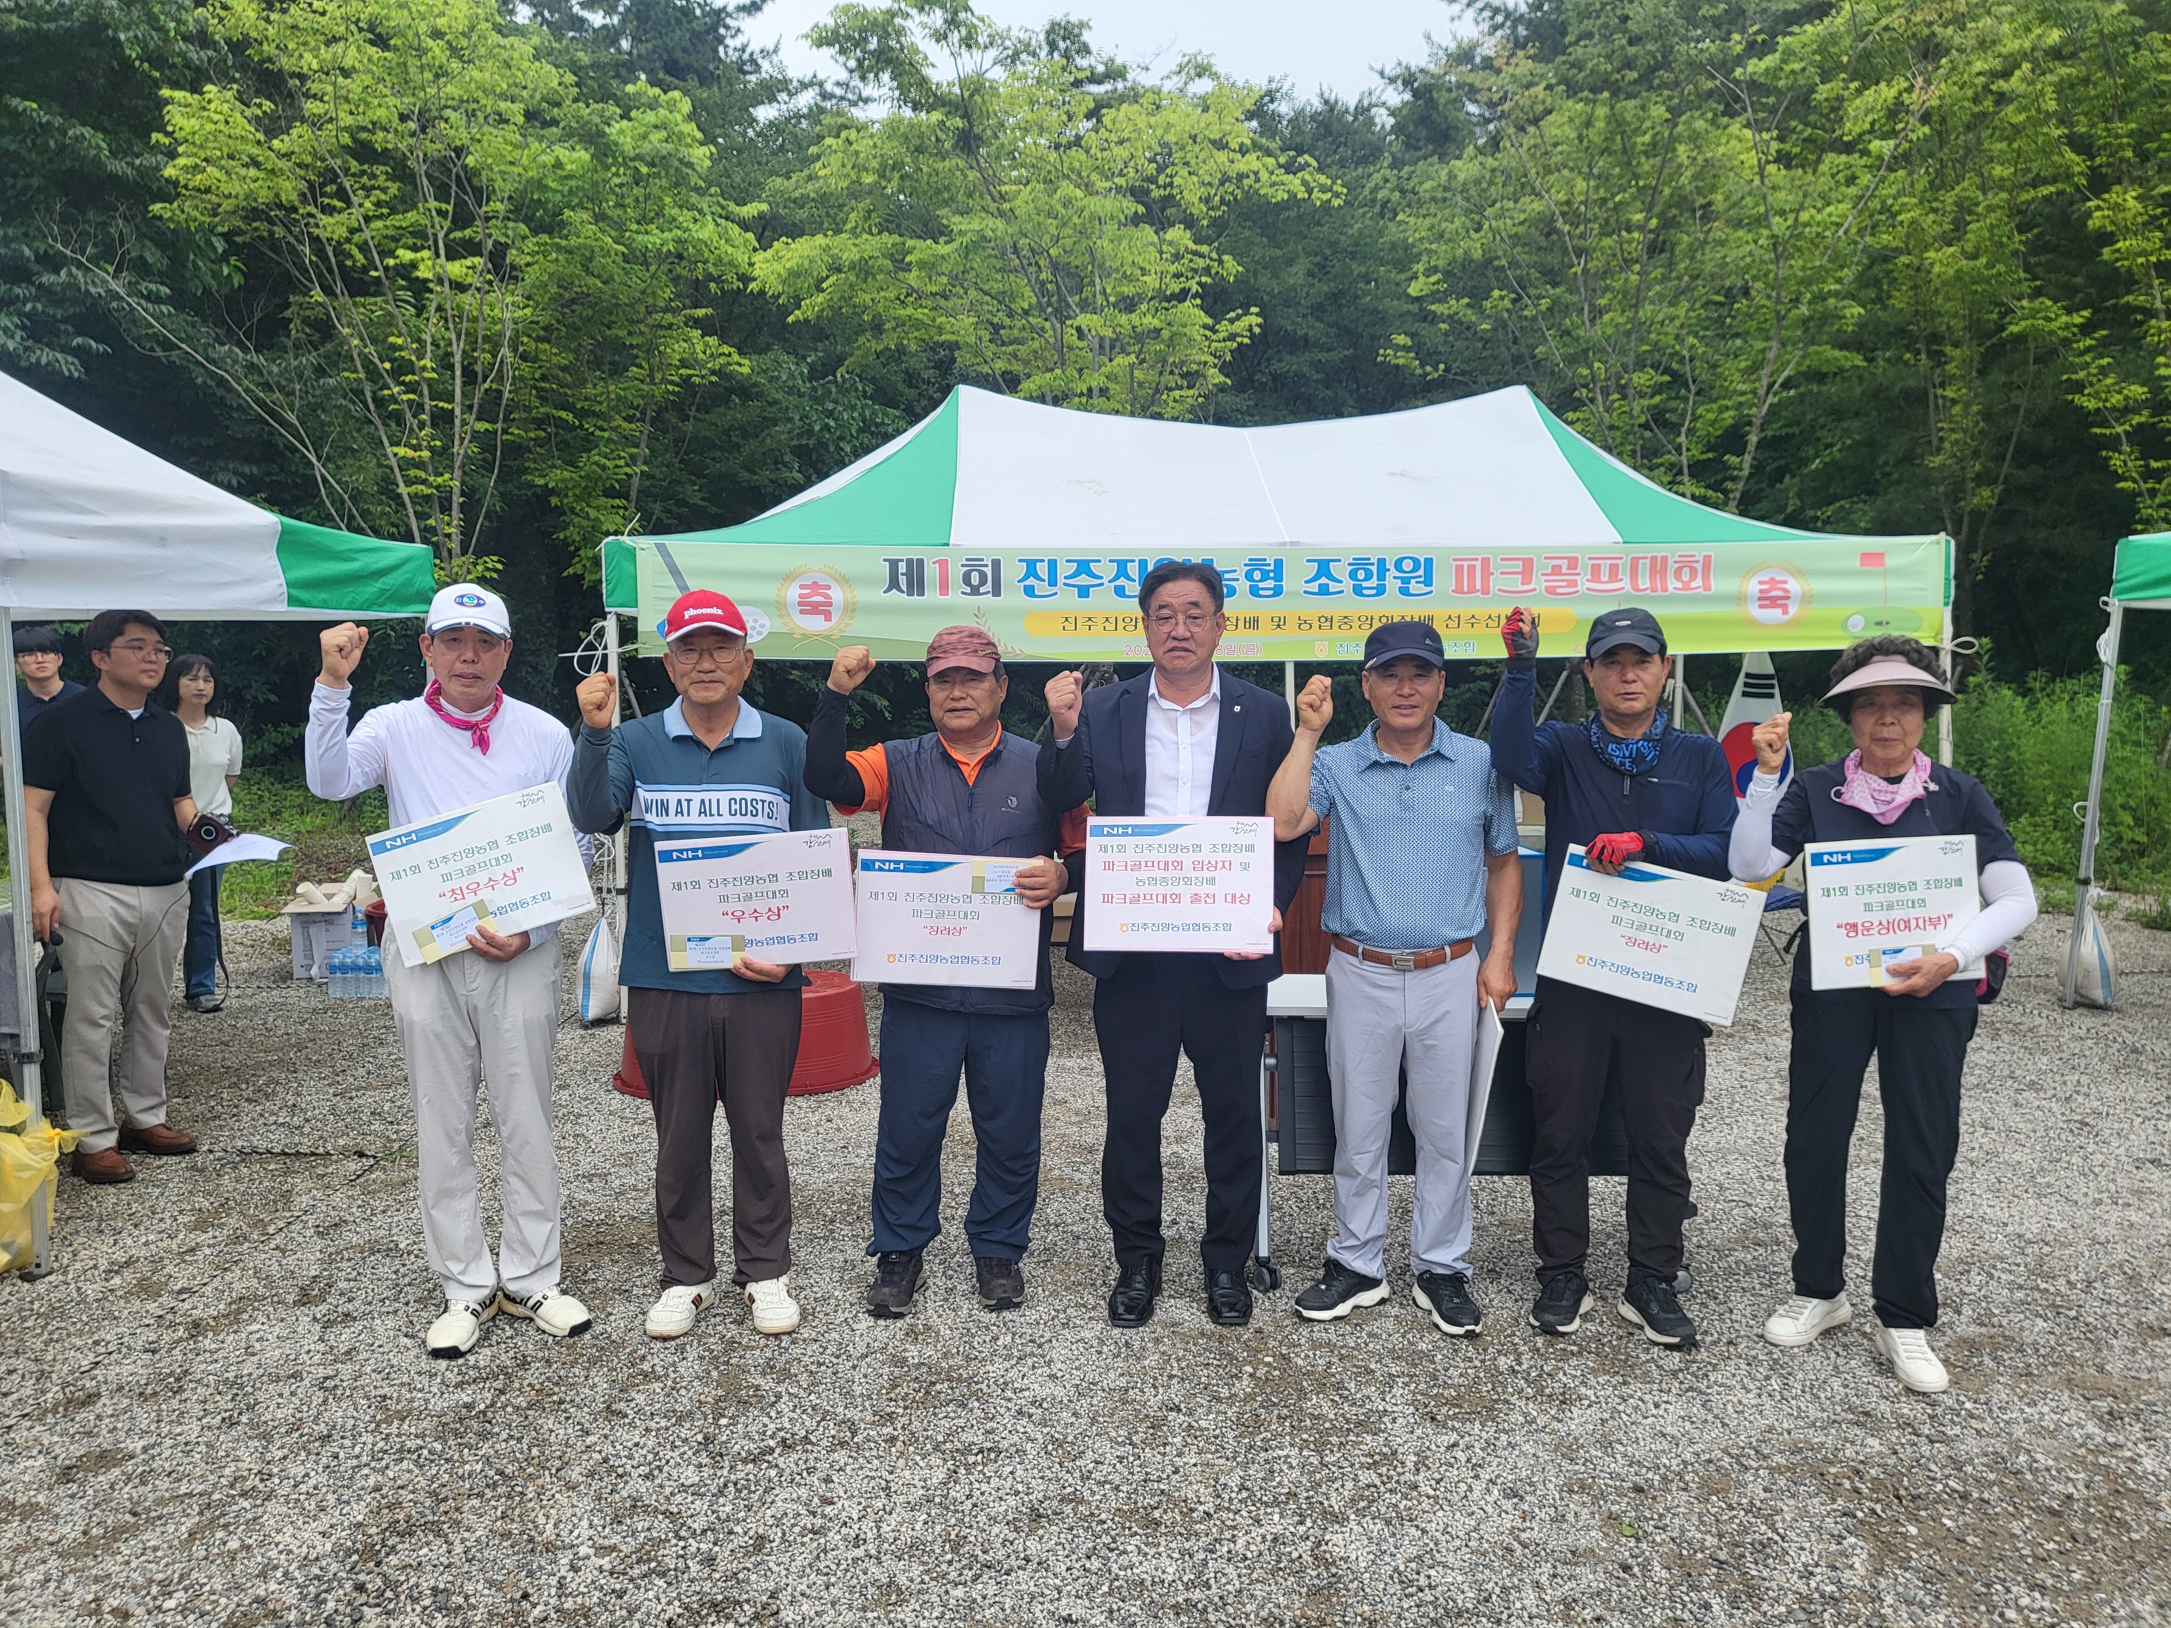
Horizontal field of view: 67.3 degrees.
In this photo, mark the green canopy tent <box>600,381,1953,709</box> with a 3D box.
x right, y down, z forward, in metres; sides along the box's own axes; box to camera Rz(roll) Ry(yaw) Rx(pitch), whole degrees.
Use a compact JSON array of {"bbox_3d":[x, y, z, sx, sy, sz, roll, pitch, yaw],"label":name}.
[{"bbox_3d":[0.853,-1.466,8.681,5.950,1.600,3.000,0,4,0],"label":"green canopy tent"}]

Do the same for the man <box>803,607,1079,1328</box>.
[{"bbox_3d":[-0.344,0.363,3.988,0.653,1.642,0.450,0,4,-4],"label":"man"}]

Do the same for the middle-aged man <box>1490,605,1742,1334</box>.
[{"bbox_3d":[1.208,0.361,3.811,0.552,1.673,0.450,1,4,12],"label":"middle-aged man"}]

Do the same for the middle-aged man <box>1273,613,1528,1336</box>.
[{"bbox_3d":[0.723,0.368,3.898,0.588,1.646,0.450,1,4,7],"label":"middle-aged man"}]

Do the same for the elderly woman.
[{"bbox_3d":[1.725,0.417,3.597,0.654,1.593,0.450,1,5,18],"label":"elderly woman"}]

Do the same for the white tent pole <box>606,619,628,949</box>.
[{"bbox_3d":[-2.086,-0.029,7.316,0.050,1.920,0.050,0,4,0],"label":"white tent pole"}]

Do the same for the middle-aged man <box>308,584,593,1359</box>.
[{"bbox_3d":[-1.446,0.338,3.789,0.636,1.722,0.450,-1,4,-13],"label":"middle-aged man"}]

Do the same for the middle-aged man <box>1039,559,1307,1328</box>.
[{"bbox_3d":[0.204,0.299,3.893,0.614,1.784,0.450,0,4,1],"label":"middle-aged man"}]

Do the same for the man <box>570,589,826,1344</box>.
[{"bbox_3d":[-0.885,0.341,3.810,0.574,1.712,0.450,-1,4,-9],"label":"man"}]

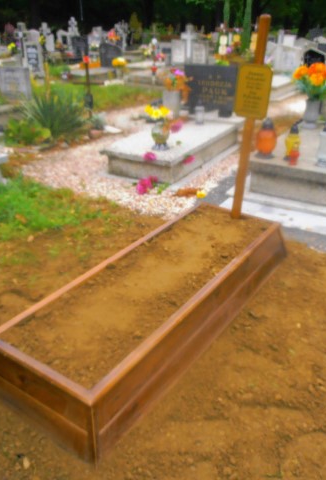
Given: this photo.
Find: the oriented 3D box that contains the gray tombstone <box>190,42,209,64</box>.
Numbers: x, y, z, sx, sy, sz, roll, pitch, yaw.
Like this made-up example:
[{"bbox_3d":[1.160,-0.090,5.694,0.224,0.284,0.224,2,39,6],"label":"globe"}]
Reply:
[{"bbox_3d":[1.001,-4.918,11.699,0.444,0.592,0.133,16,31,29],"label":"gray tombstone"}]

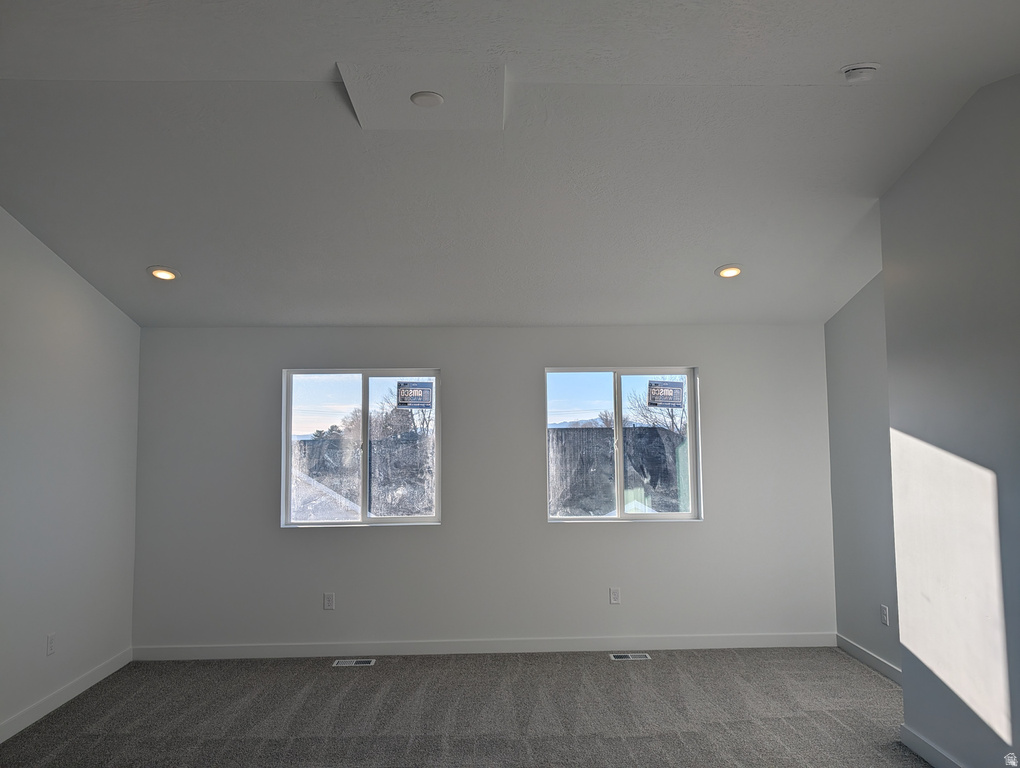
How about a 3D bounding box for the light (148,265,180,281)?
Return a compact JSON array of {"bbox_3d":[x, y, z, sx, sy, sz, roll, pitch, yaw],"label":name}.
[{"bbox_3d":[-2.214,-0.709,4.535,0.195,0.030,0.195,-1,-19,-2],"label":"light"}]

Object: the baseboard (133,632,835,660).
[{"bbox_3d":[-0.146,1.933,5.199,5.170,0.092,0.015,-1,-4,-2],"label":"baseboard"}]

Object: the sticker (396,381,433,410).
[{"bbox_3d":[-0.727,0.086,5.417,0.270,0.203,0.005,-1,-4,-2],"label":"sticker"}]

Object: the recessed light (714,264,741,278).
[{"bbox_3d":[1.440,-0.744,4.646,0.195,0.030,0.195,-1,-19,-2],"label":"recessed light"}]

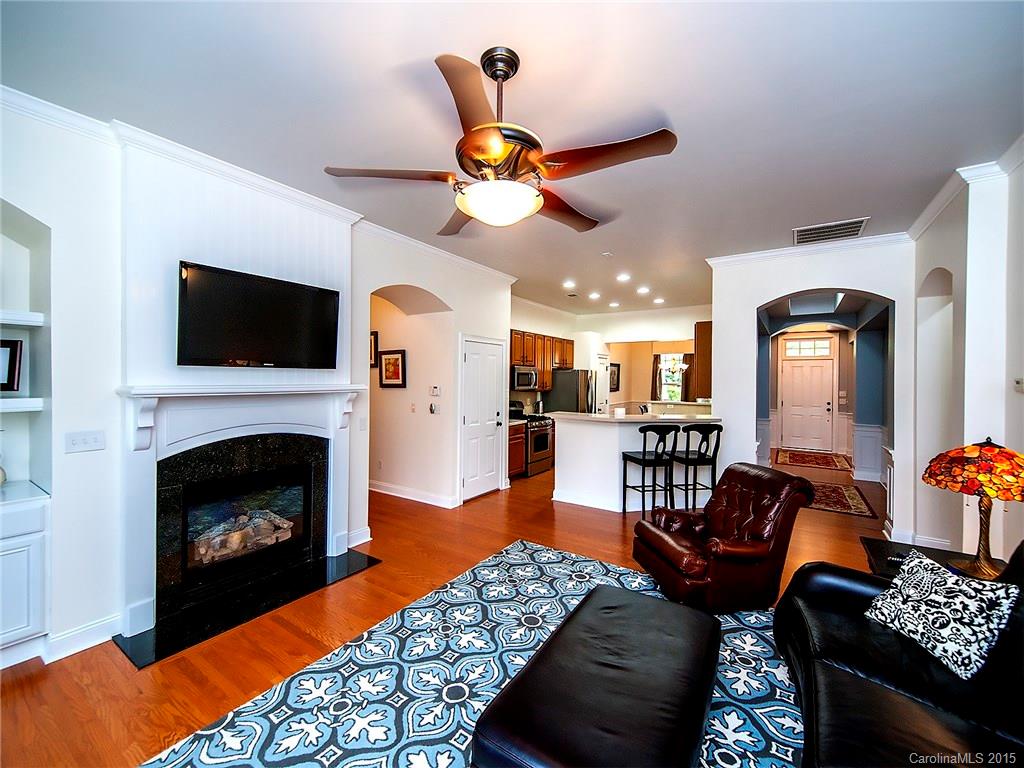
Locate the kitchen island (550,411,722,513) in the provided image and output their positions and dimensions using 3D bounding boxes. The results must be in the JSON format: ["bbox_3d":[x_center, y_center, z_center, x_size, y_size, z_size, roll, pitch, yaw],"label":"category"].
[{"bbox_3d":[1.487,0.973,5.236,1.880,1.085,1.060,1,0,34],"label":"kitchen island"}]

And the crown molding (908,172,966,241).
[{"bbox_3d":[3.560,-1.444,3.501,0.086,0.086,1.510,1,0,34],"label":"crown molding"}]

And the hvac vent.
[{"bbox_3d":[3.131,-1.481,4.106,0.575,0.030,0.550,1,0,34],"label":"hvac vent"}]

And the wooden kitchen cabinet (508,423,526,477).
[{"bbox_3d":[-0.170,1.065,6.658,0.600,0.880,0.640,1,0,34],"label":"wooden kitchen cabinet"}]

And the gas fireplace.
[{"bbox_3d":[-1.767,0.955,3.024,0.560,1.120,1.608,1,0,34],"label":"gas fireplace"}]

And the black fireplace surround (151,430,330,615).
[{"bbox_3d":[-1.923,0.943,3.109,0.080,1.117,1.177,1,0,34],"label":"black fireplace surround"}]

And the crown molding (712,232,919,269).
[{"bbox_3d":[3.164,-1.446,4.556,1.870,0.095,0.075,1,0,34],"label":"crown molding"}]

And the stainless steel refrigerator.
[{"bbox_3d":[1.166,0.625,8.380,0.840,1.757,0.890,1,0,34],"label":"stainless steel refrigerator"}]

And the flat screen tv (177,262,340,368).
[{"bbox_3d":[-1.829,-0.451,3.095,0.075,0.666,1.112,4,2,34],"label":"flat screen tv"}]

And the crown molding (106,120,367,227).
[{"bbox_3d":[-1.865,-1.486,3.113,0.089,0.084,1.692,1,0,34],"label":"crown molding"}]

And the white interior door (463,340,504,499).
[{"bbox_3d":[-0.388,0.471,5.564,0.045,2.030,0.815,1,0,34],"label":"white interior door"}]

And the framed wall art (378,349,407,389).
[{"bbox_3d":[-1.619,-0.195,5.616,0.535,0.505,0.030,1,0,34],"label":"framed wall art"}]

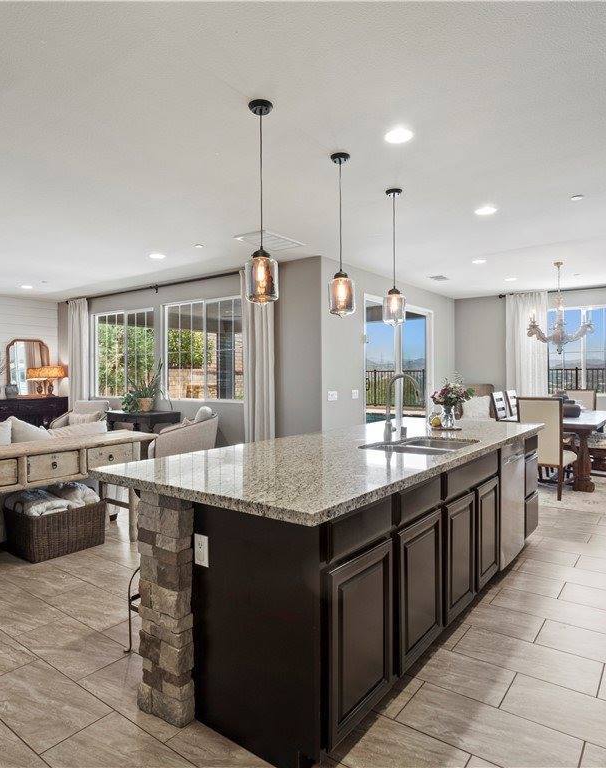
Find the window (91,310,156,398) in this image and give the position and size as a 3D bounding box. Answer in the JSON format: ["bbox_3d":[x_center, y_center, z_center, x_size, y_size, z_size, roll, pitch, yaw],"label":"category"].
[{"bbox_3d":[-3.732,-0.627,9.733,2.100,1.760,0.120,0,0,38],"label":"window"}]

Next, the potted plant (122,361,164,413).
[{"bbox_3d":[-2.444,0.038,7.234,0.560,0.760,0.520,1,1,37],"label":"potted plant"}]

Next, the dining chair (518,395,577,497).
[{"bbox_3d":[2.723,0.694,5.363,0.530,1.080,0.630,1,1,37],"label":"dining chair"}]

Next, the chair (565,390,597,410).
[{"bbox_3d":[4.389,0.661,7.533,0.490,1.100,0.630,0,1,36],"label":"chair"}]

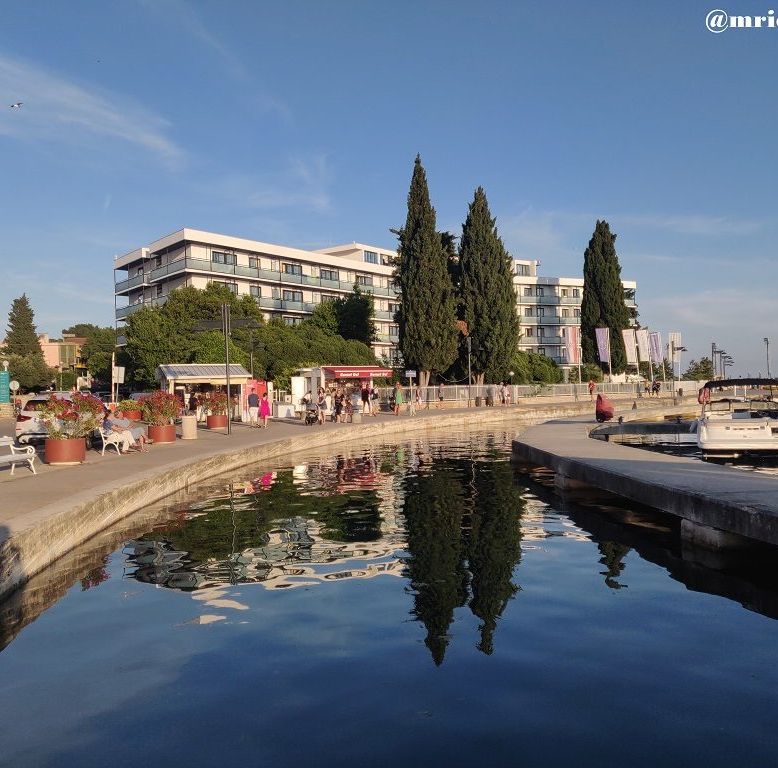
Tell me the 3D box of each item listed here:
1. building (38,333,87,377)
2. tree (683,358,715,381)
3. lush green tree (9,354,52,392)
[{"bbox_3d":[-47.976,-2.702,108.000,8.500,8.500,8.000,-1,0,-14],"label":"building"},{"bbox_3d":[41.920,-1.420,100.000,4.400,4.300,4.300,-1,0,0],"label":"tree"},{"bbox_3d":[-29.168,-0.852,60.000,3.600,3.300,3.500,-1,0,-24],"label":"lush green tree"}]

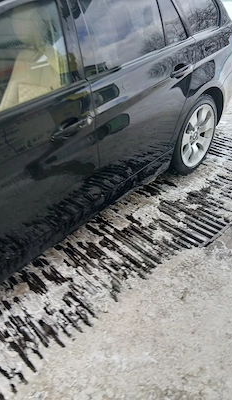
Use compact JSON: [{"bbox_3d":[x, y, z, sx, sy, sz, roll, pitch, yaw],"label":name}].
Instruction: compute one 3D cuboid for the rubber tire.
[{"bbox_3d":[0.554,-0.520,2.355,0.228,0.634,0.634,26,47,37],"label":"rubber tire"}]

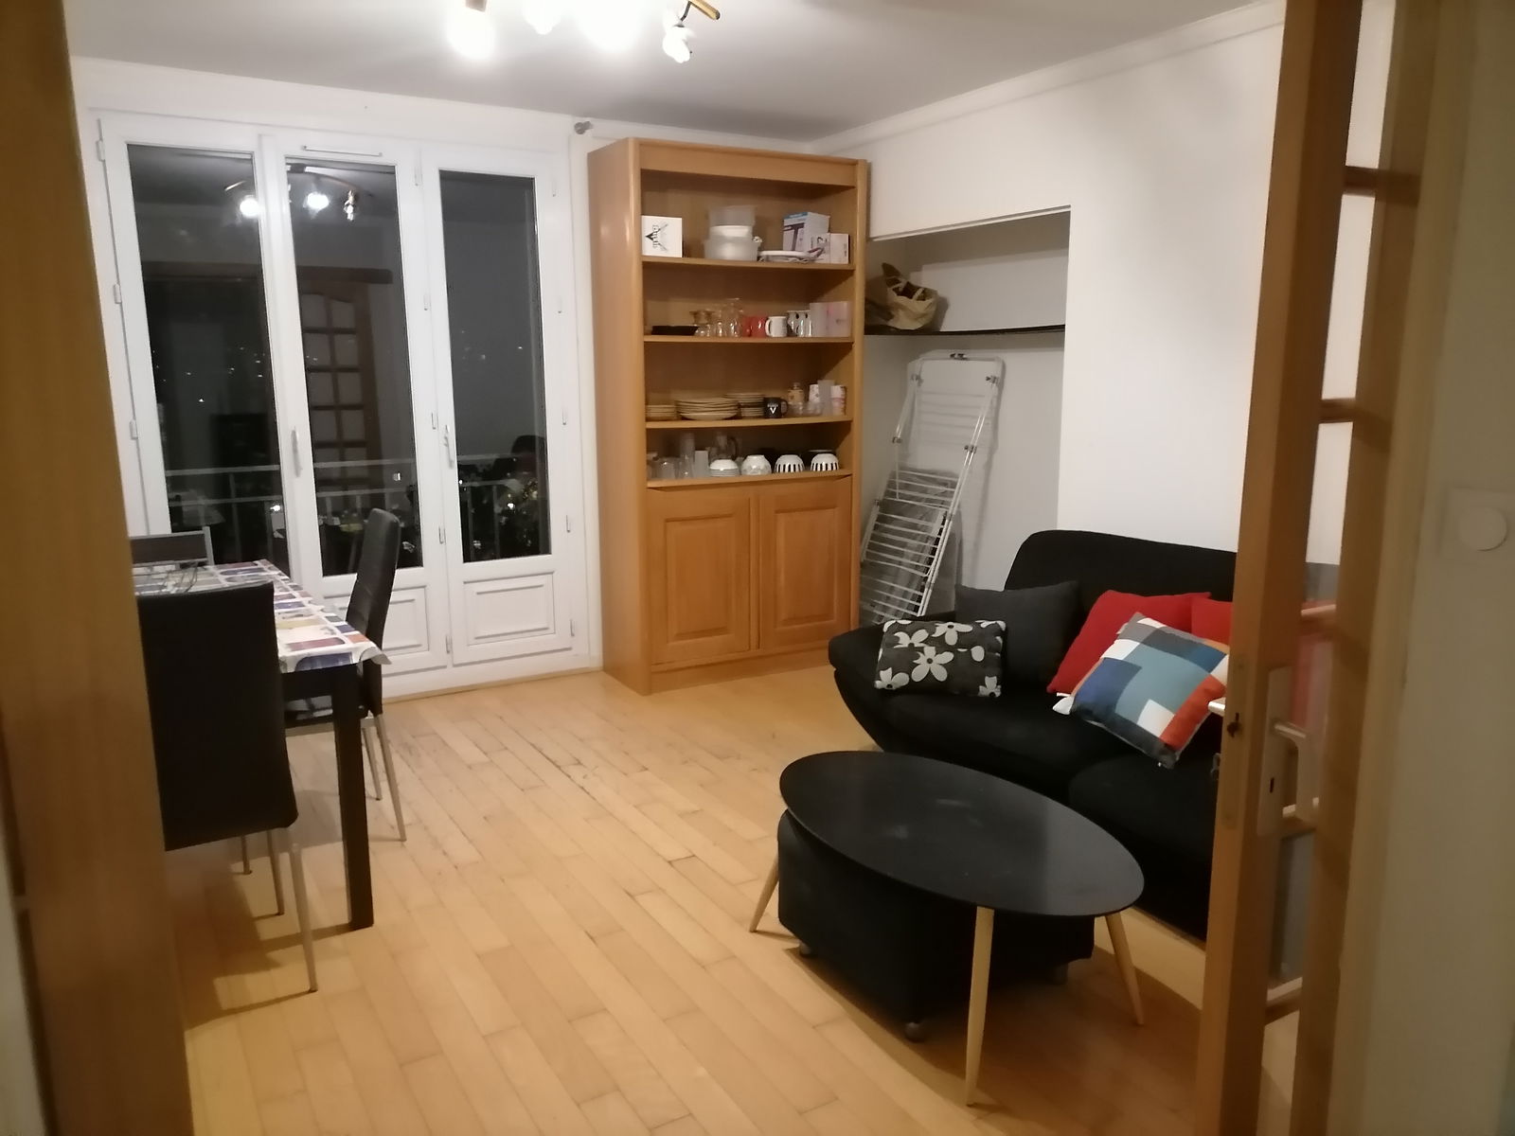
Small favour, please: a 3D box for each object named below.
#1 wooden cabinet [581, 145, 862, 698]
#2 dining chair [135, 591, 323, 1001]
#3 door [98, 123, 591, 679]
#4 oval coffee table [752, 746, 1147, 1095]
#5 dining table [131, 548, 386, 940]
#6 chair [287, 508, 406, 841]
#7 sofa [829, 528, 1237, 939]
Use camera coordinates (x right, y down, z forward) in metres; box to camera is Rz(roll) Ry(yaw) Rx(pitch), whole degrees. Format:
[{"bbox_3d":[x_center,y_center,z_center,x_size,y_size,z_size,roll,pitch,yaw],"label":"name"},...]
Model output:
[{"bbox_3d":[-0.125,-0.679,5.287,1.180,2.328,0.478,-7,12,-30],"label":"wooden cabinet"},{"bbox_3d":[-1.318,0.491,2.624,0.410,0.969,0.527,-7,12,-30],"label":"dining chair"},{"bbox_3d":[-1.601,-0.584,4.752,1.798,2.318,0.084,-7,12,-30],"label":"door"},{"bbox_3d":[0.420,0.765,2.643,0.586,0.382,1.051,-7,12,-30],"label":"oval coffee table"},{"bbox_3d":[-1.733,0.488,3.331,0.822,0.742,1.574,-7,12,-30],"label":"dining table"},{"bbox_3d":[-1.359,0.340,3.450,0.531,0.983,0.407,-7,12,-30],"label":"chair"},{"bbox_3d":[1.173,0.424,3.263,0.983,0.822,2.051,-7,12,-30],"label":"sofa"}]

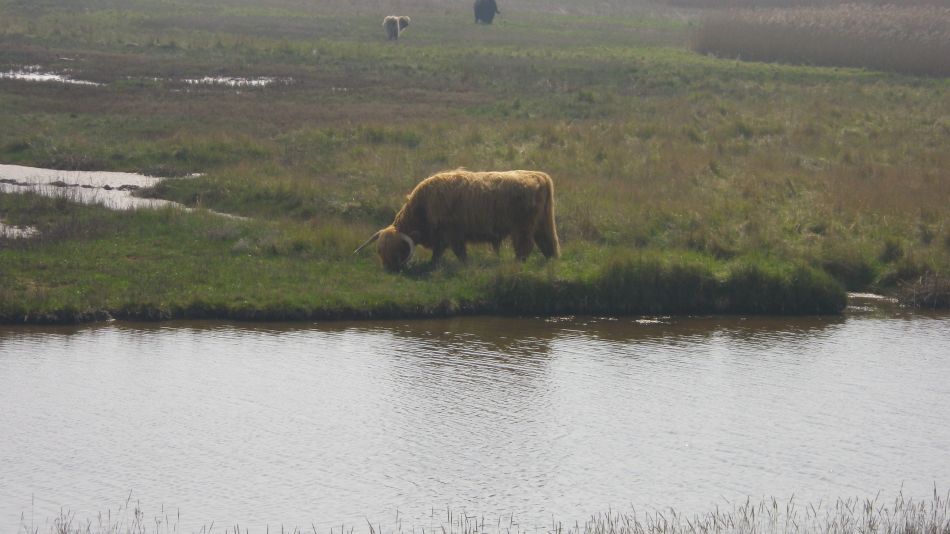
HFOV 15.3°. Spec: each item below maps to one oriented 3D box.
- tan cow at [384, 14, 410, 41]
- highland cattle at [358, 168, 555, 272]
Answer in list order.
[{"bbox_3d":[-3.651,-11.070,164.000,0.950,1.210,2.100,1,5,15],"label":"tan cow"},{"bbox_3d":[-0.218,-0.599,44.000,2.450,1.240,0.850,-1,5,-13],"label":"highland cattle"}]

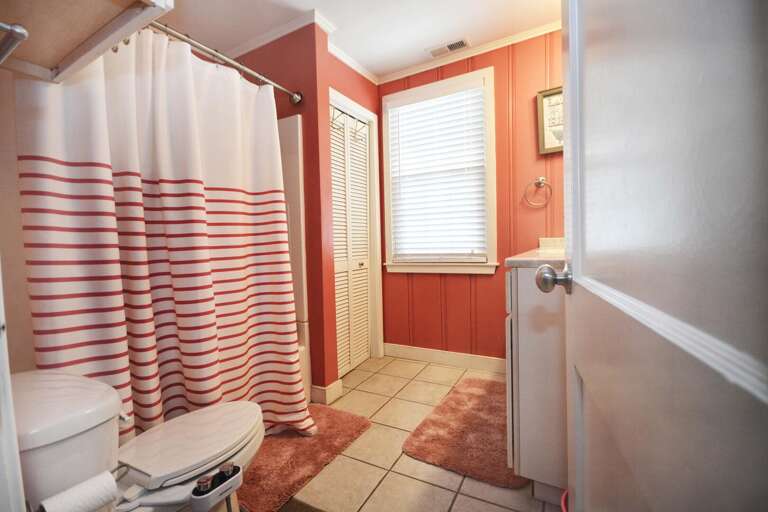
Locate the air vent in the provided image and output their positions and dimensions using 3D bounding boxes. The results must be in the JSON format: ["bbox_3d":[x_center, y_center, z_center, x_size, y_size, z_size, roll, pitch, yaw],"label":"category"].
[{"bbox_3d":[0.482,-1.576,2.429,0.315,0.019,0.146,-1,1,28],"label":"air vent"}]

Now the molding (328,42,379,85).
[{"bbox_3d":[-0.249,-1.502,2.493,0.047,0.052,0.810,-1,6,30],"label":"molding"}]

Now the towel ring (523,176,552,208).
[{"bbox_3d":[1.083,-0.438,2.240,0.171,0.211,0.061,-1,1,28],"label":"towel ring"}]

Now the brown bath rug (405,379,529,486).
[{"bbox_3d":[0.544,0.888,1.786,0.531,0.026,0.949,-1,1,28],"label":"brown bath rug"}]

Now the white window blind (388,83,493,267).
[{"bbox_3d":[0.427,-0.609,2.629,0.815,1.341,0.056,-1,1,28],"label":"white window blind"}]

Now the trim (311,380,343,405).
[{"bbox_3d":[-0.367,0.867,2.076,0.136,0.108,0.177,-1,1,28],"label":"trim"}]

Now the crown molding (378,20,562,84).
[{"bbox_3d":[0.658,-1.557,2.443,1.645,0.052,0.047,-1,1,28],"label":"crown molding"}]

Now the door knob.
[{"bbox_3d":[0.354,0.048,0.667,0.065,0.062,0.062,-1,1,28],"label":"door knob"}]

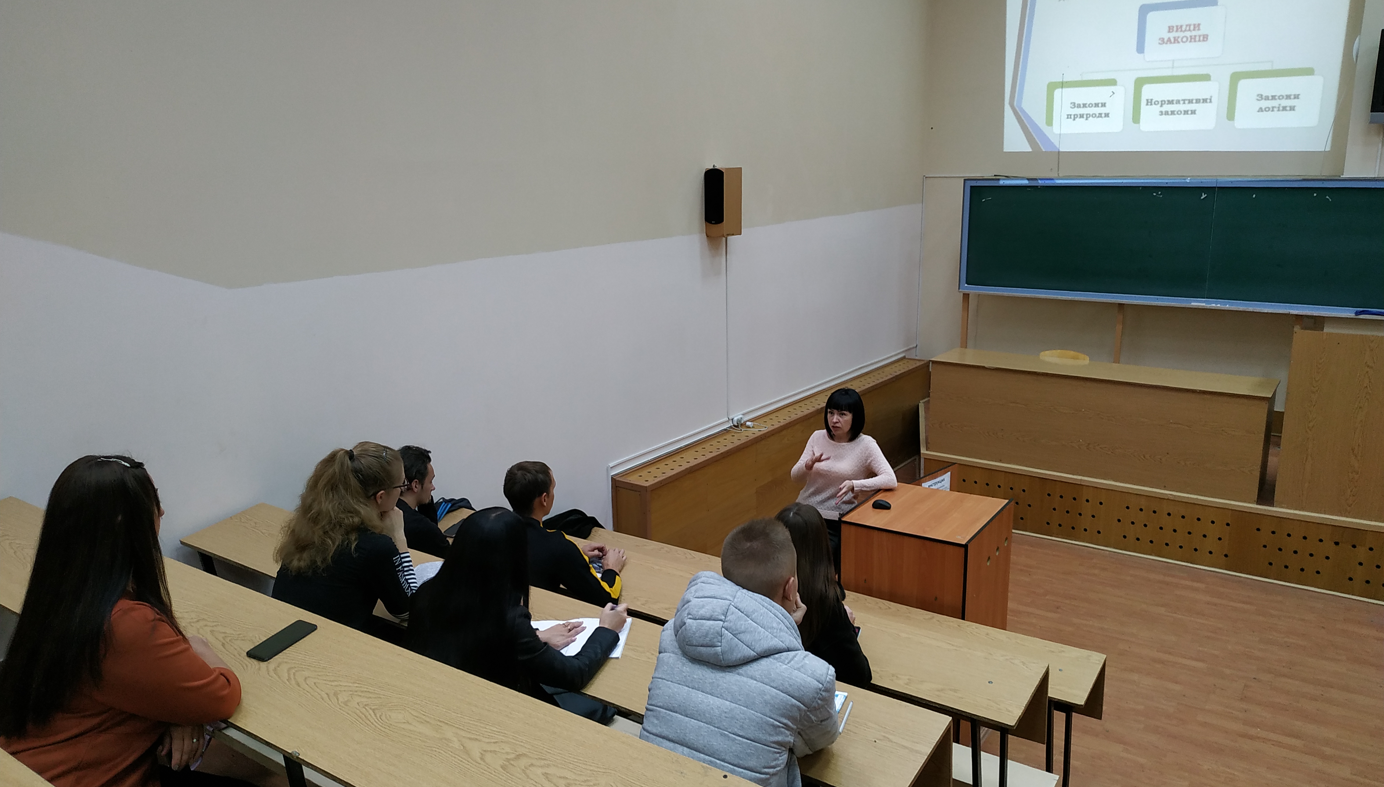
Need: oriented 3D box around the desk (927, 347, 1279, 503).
[{"bbox_3d":[3.027,0.180,7.268,2.326,0.732,0.635,8,16,34],"label":"desk"}]

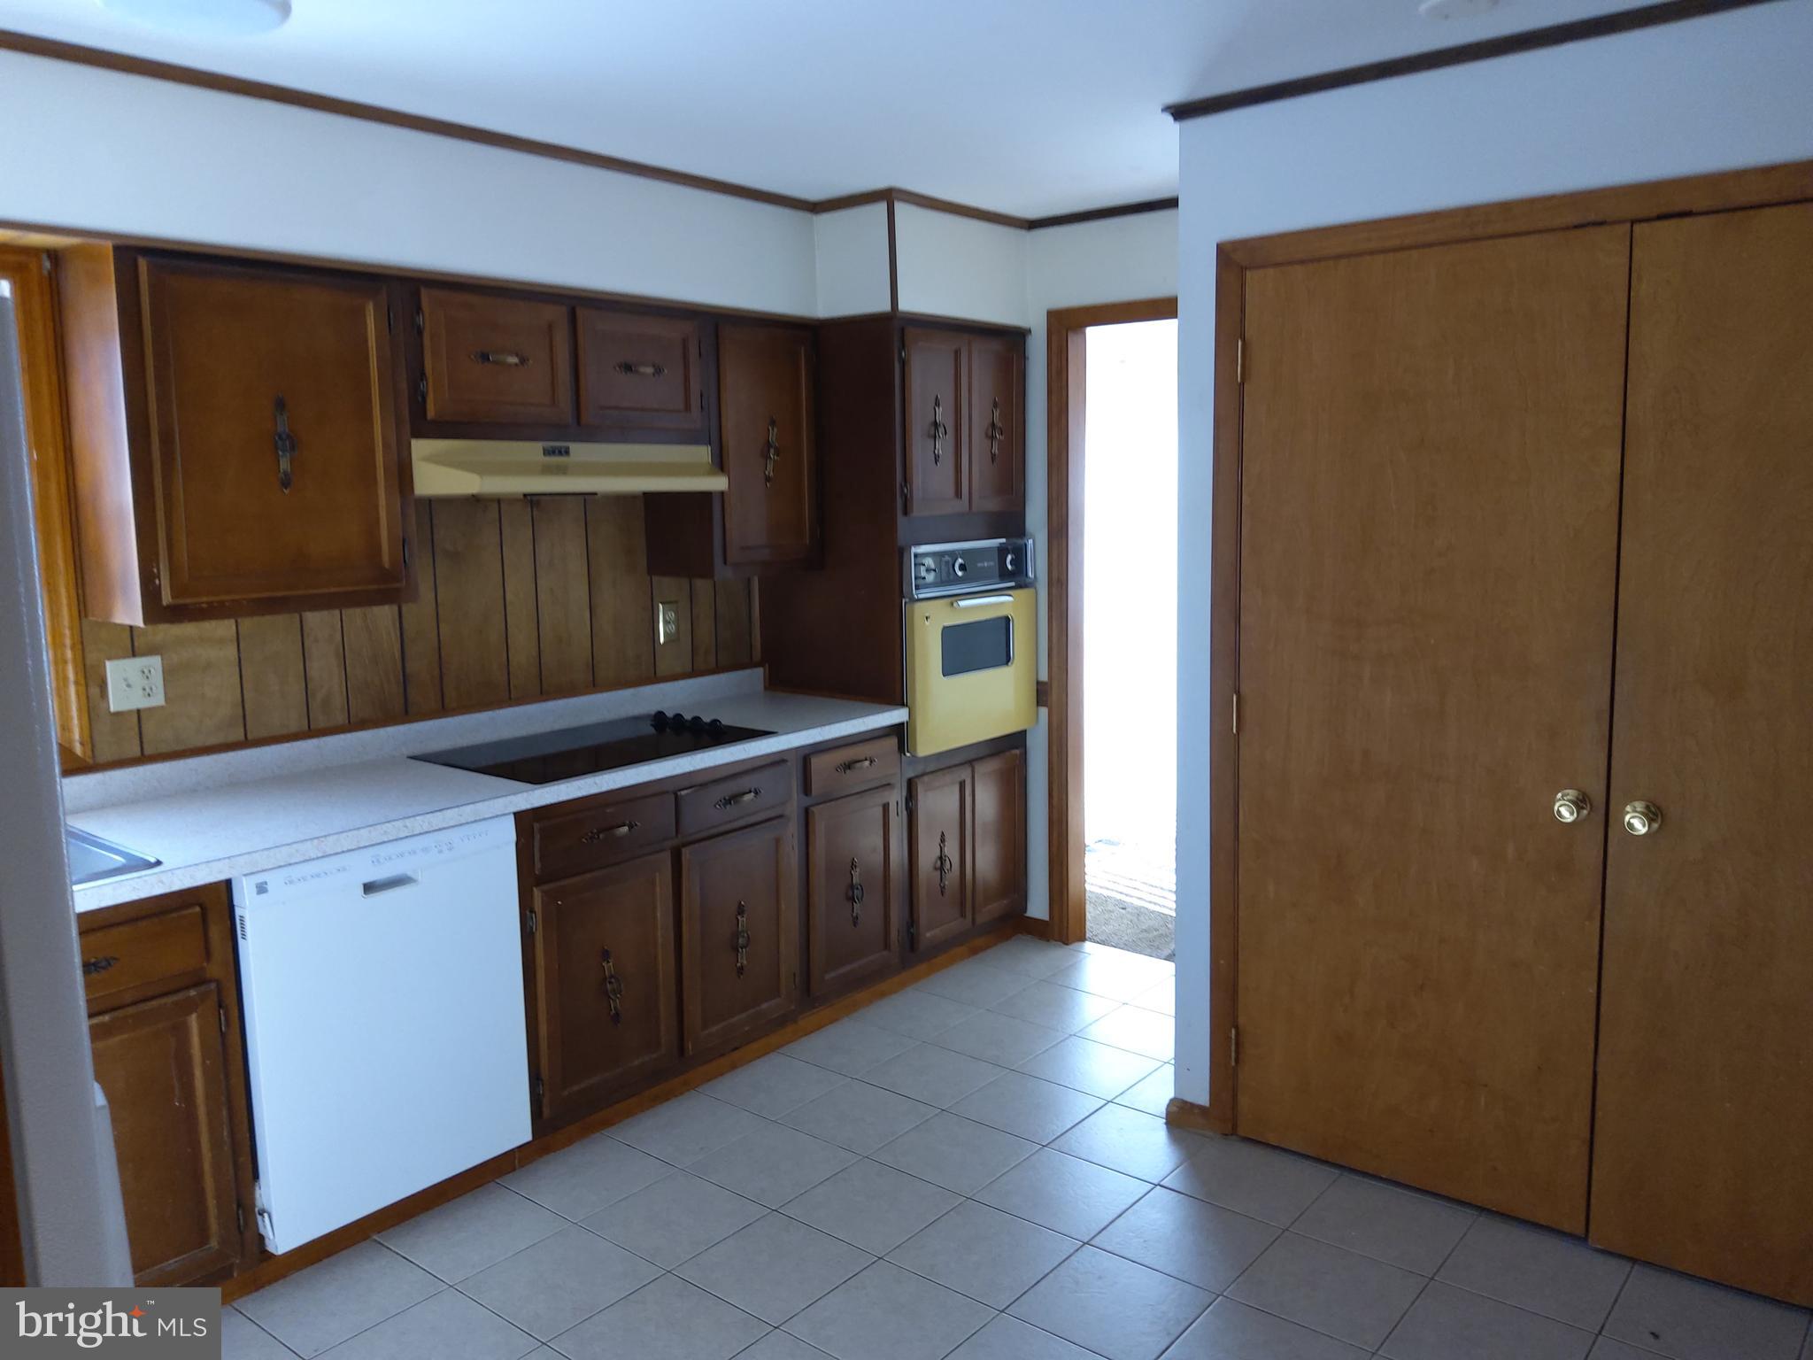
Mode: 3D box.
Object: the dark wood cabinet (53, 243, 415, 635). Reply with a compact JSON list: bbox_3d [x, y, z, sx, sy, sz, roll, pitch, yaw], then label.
[{"bbox_3d":[-1.448,-0.521,2.987,0.307,0.742,0.608,5,10,39],"label":"dark wood cabinet"}]

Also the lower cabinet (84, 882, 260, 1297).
[{"bbox_3d":[-1.682,0.793,2.612,0.605,0.842,0.560,5,10,39],"label":"lower cabinet"}]

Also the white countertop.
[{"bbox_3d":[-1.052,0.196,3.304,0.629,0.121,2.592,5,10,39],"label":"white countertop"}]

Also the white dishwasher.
[{"bbox_3d":[-1.279,0.694,3.024,0.596,0.771,0.594,5,10,39],"label":"white dishwasher"}]

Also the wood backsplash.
[{"bbox_3d":[-1.120,-0.220,3.666,0.019,0.576,2.023,5,10,39],"label":"wood backsplash"}]

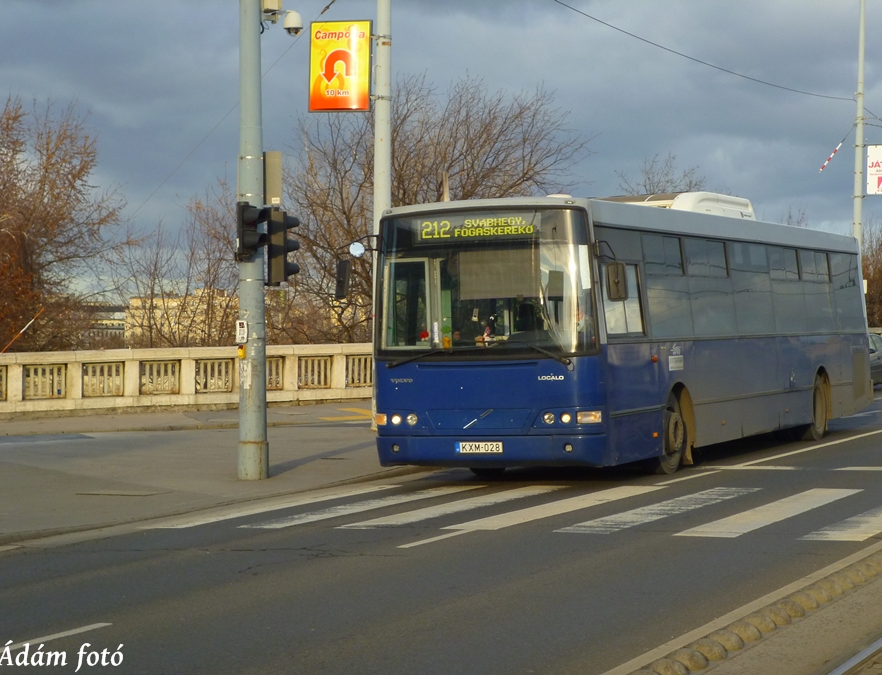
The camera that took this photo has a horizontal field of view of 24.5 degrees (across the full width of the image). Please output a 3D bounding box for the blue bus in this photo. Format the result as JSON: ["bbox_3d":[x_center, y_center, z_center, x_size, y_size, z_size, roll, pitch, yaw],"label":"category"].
[{"bbox_3d":[2.880,-0.107,25.710,2.530,3.160,12.100,-2,0,25],"label":"blue bus"}]

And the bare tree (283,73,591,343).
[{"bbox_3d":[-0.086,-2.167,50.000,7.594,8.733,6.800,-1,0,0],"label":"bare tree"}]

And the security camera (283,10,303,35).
[{"bbox_3d":[-1.506,-3.205,20.700,0.210,0.270,0.210,-1,0,0],"label":"security camera"}]

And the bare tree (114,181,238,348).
[{"bbox_3d":[-6.000,-0.781,46.000,2.858,5.561,3.000,-1,0,0],"label":"bare tree"}]

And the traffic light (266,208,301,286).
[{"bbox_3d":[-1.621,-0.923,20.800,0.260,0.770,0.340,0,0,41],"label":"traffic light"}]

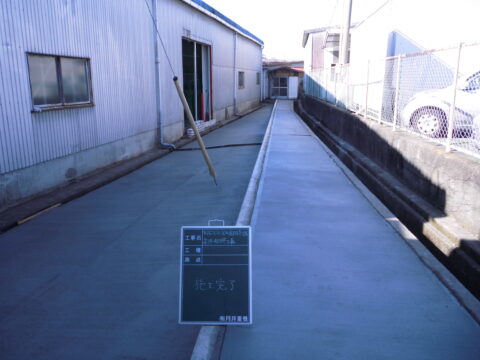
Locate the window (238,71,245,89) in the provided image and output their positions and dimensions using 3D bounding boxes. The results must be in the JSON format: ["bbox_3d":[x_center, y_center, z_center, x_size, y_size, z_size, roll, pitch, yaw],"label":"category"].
[{"bbox_3d":[0.079,-4.647,16.769,0.100,0.800,1.300,3,15,11],"label":"window"}]

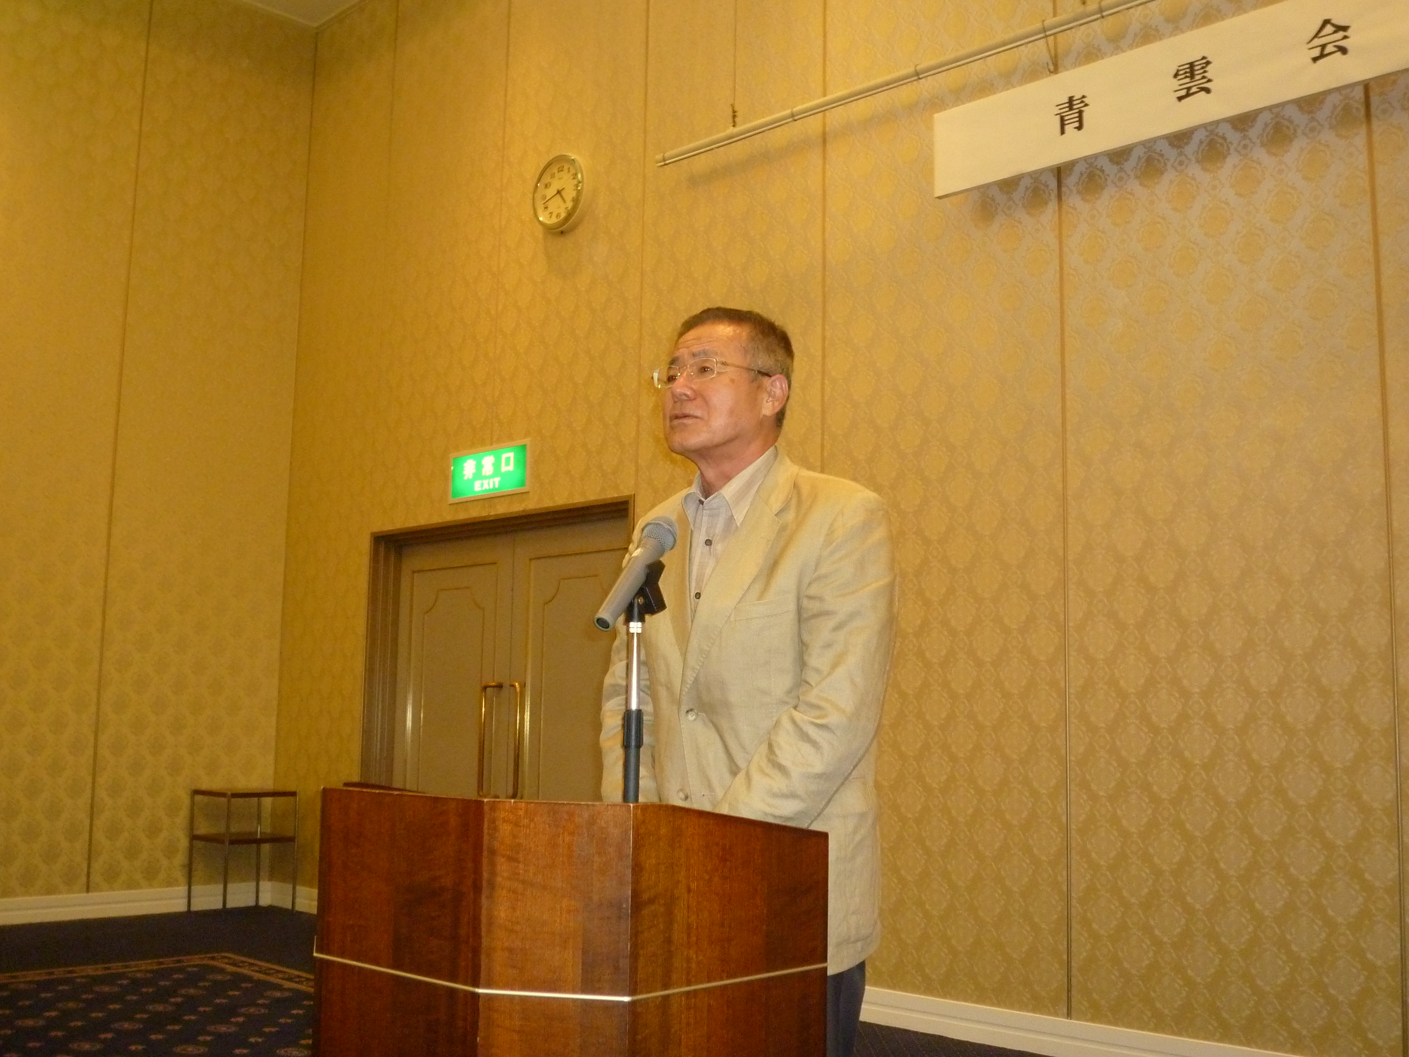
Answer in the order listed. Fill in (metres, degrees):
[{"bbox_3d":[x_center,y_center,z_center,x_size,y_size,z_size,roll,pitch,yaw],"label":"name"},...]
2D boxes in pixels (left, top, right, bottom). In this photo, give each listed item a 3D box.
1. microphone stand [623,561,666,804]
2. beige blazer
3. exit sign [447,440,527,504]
[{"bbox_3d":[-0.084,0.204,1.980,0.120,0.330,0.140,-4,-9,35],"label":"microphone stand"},{"bbox_3d":[0.068,0.270,2.350,0.510,0.760,0.380,-6,-10,43],"label":"beige blazer"},{"bbox_3d":[-1.059,-0.279,7.850,0.610,0.250,0.035,-6,-10,44],"label":"exit sign"}]

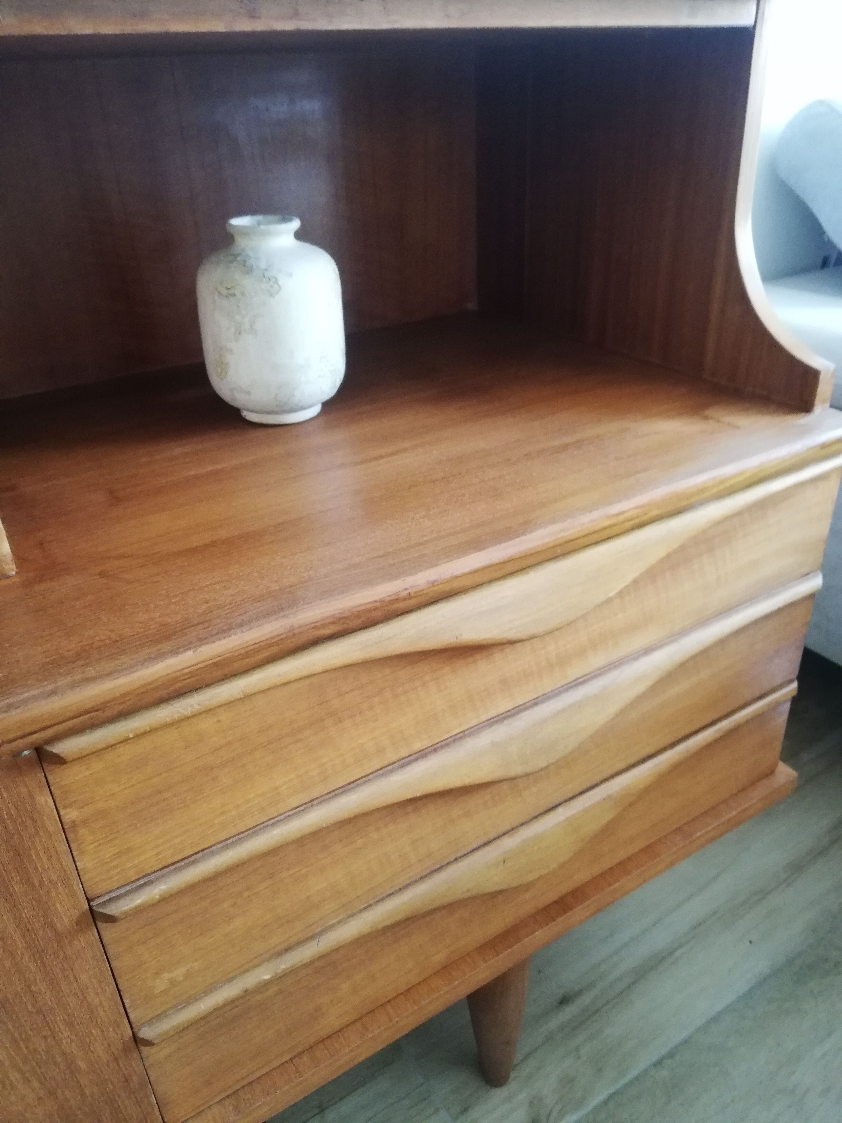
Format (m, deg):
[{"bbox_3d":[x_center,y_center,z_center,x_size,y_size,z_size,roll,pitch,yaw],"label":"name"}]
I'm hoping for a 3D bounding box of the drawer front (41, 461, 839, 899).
[{"bbox_3d":[0.074,0.043,0.502,0.550,0.098,0.035,-19,33,-27],"label":"drawer front"}]

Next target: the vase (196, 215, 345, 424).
[{"bbox_3d":[-0.101,-0.164,0.575,0.098,0.128,0.098,-19,33,-26],"label":"vase"}]

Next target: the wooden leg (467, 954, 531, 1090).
[{"bbox_3d":[0.060,0.342,0.661,0.059,0.216,0.059,-2,29,1],"label":"wooden leg"}]

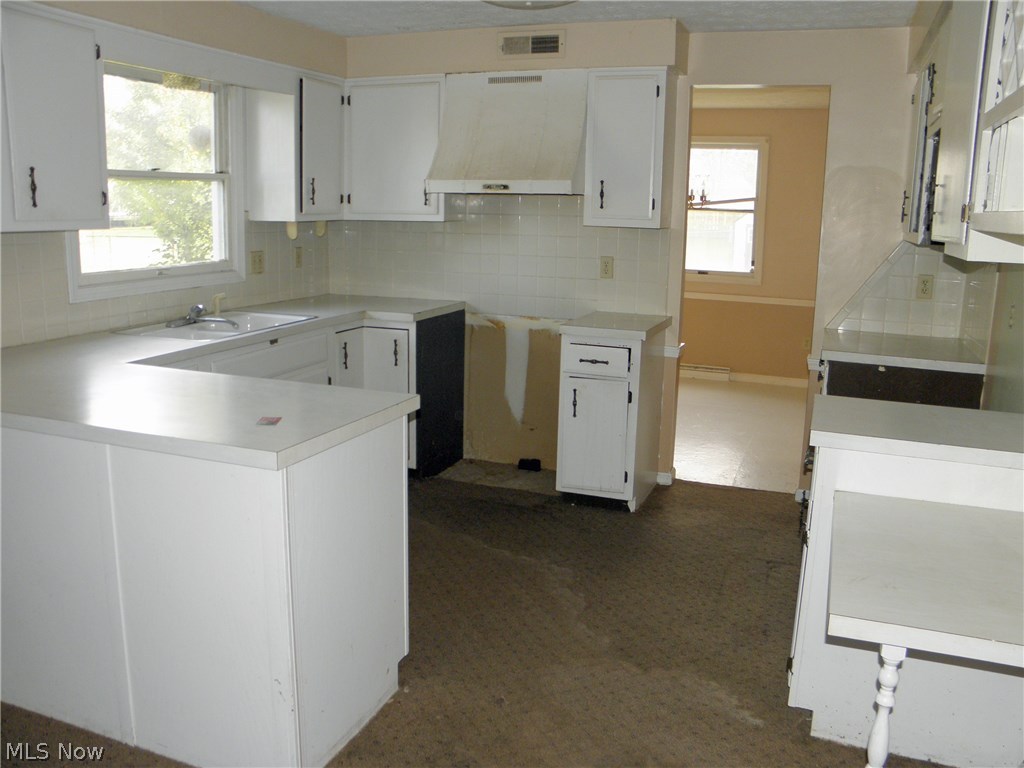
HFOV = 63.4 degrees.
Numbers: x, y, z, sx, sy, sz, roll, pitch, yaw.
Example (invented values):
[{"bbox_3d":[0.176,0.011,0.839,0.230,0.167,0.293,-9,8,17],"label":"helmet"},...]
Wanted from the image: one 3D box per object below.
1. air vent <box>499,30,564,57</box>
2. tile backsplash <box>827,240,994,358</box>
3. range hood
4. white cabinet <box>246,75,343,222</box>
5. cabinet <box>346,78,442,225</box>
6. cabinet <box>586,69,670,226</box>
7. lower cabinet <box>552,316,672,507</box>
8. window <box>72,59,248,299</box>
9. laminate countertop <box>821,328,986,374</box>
[{"bbox_3d":[0.099,-1.699,4.152,0.355,0.128,0.030,6,13,21],"label":"air vent"},{"bbox_3d":[1.729,-0.402,3.676,0.601,0.447,0.723,6,13,21],"label":"tile backsplash"},{"bbox_3d":[0.017,-1.282,4.269,0.779,0.603,0.572,6,13,21],"label":"range hood"},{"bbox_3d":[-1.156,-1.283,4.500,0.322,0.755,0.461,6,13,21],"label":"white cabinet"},{"bbox_3d":[-0.608,-1.302,4.657,0.663,0.755,0.314,6,13,21],"label":"cabinet"},{"bbox_3d":[0.605,-1.175,4.196,0.387,0.755,0.314,6,13,21],"label":"cabinet"},{"bbox_3d":[0.535,0.126,4.309,0.419,0.906,0.632,6,13,21],"label":"lower cabinet"},{"bbox_3d":[-1.637,-0.951,3.853,0.110,1.041,1.126,6,13,21],"label":"window"},{"bbox_3d":[1.714,-0.158,3.703,0.601,0.042,0.773,6,13,21],"label":"laminate countertop"}]

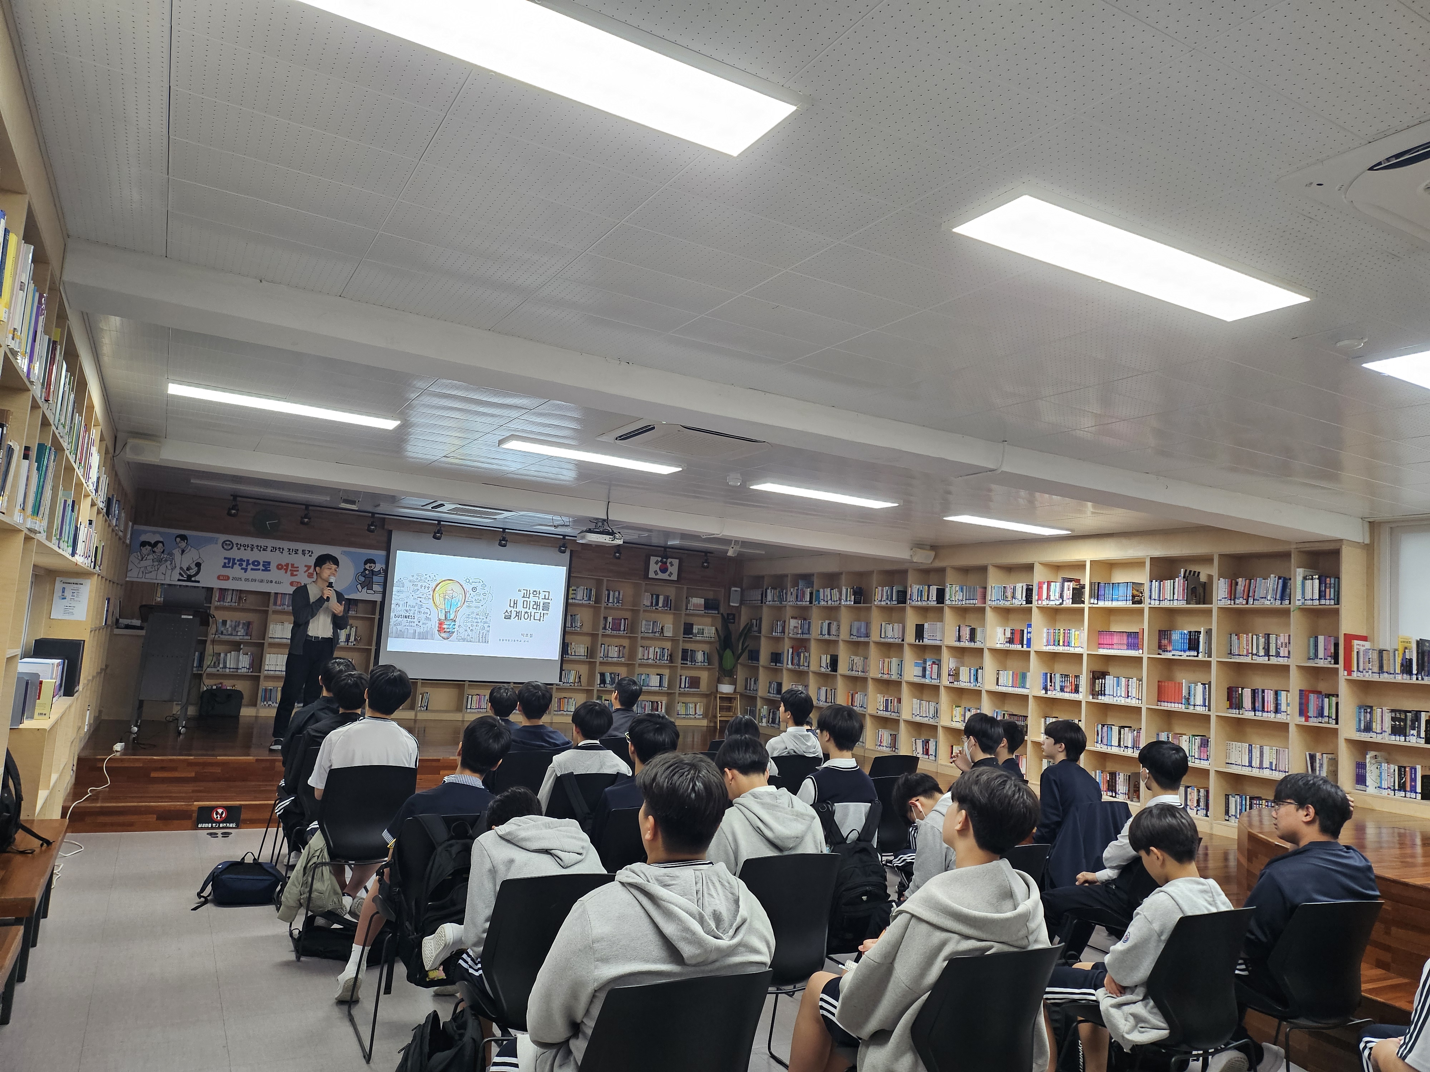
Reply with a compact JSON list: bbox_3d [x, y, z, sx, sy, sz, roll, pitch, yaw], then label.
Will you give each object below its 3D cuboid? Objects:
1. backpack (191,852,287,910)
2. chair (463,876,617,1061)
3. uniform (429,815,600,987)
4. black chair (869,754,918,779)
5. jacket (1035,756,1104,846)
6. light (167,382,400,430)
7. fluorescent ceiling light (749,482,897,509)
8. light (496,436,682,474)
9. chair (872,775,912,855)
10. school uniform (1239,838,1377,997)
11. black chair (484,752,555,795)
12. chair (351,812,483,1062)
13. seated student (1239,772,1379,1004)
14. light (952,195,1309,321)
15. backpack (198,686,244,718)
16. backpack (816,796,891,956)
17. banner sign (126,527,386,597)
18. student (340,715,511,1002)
[{"bbox_3d":[-2.574,1.898,5.468,0.370,0.180,0.400,6,-6,-19],"label":"backpack"},{"bbox_3d":[-0.557,1.370,2.937,0.500,0.820,0.530,7,-7,-29],"label":"chair"},{"bbox_3d":[-0.648,1.185,3.224,0.490,0.580,0.520,7,-7,-29],"label":"uniform"},{"bbox_3d":[1.158,2.019,7.234,0.500,0.840,0.540,7,-7,-27],"label":"black chair"},{"bbox_3d":[1.989,1.567,5.644,0.460,0.600,0.400,9,-7,-37],"label":"jacket"},{"bbox_3d":[-2.428,-0.755,5.650,1.230,0.050,0.280,7,-7,-29],"label":"light"},{"bbox_3d":[0.849,-0.324,7.555,1.230,0.050,0.280,7,-7,-29],"label":"fluorescent ceiling light"},{"bbox_3d":[-0.819,-0.555,6.846,1.270,0.045,0.295,7,-7,-28],"label":"light"},{"bbox_3d":[0.914,1.872,6.020,0.500,0.860,0.560,7,-7,-29],"label":"chair"},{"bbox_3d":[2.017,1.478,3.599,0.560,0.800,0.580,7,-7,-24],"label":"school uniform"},{"bbox_3d":[-1.211,1.718,6.009,0.500,0.860,0.560,7,-7,-29],"label":"black chair"},{"bbox_3d":[-1.124,1.508,3.947,0.500,0.860,0.560,7,-7,-29],"label":"chair"},{"bbox_3d":[2.001,1.487,3.647,0.560,1.260,0.700,7,-7,-24],"label":"seated student"},{"bbox_3d":[1.283,-0.816,2.966,1.270,0.045,0.295,7,-7,-28],"label":"light"},{"bbox_3d":[-5.272,1.785,10.594,0.440,0.310,0.200,7,-7,-29],"label":"backpack"},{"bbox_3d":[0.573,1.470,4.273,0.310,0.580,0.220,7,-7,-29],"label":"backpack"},{"bbox_3d":[-4.945,0.325,10.870,2.560,0.560,0.020,7,-7,-29],"label":"banner sign"},{"bbox_3d":[-1.173,1.343,4.136,0.520,1.220,0.700,7,-7,-29],"label":"student"}]

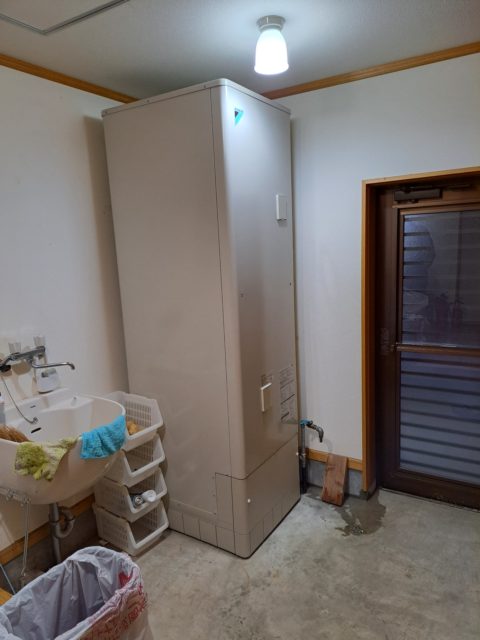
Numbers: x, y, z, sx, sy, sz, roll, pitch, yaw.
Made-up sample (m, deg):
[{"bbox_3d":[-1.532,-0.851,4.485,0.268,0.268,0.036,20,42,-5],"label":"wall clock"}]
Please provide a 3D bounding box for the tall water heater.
[{"bbox_3d":[-0.147,0.024,2.413,0.728,2.175,0.630,4,12,32],"label":"tall water heater"}]

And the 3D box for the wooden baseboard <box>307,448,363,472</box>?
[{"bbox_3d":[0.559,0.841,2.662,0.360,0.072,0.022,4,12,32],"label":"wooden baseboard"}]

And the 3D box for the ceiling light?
[{"bbox_3d":[0.121,-1.038,1.672,0.130,0.160,0.130,-3,10,0],"label":"ceiling light"}]

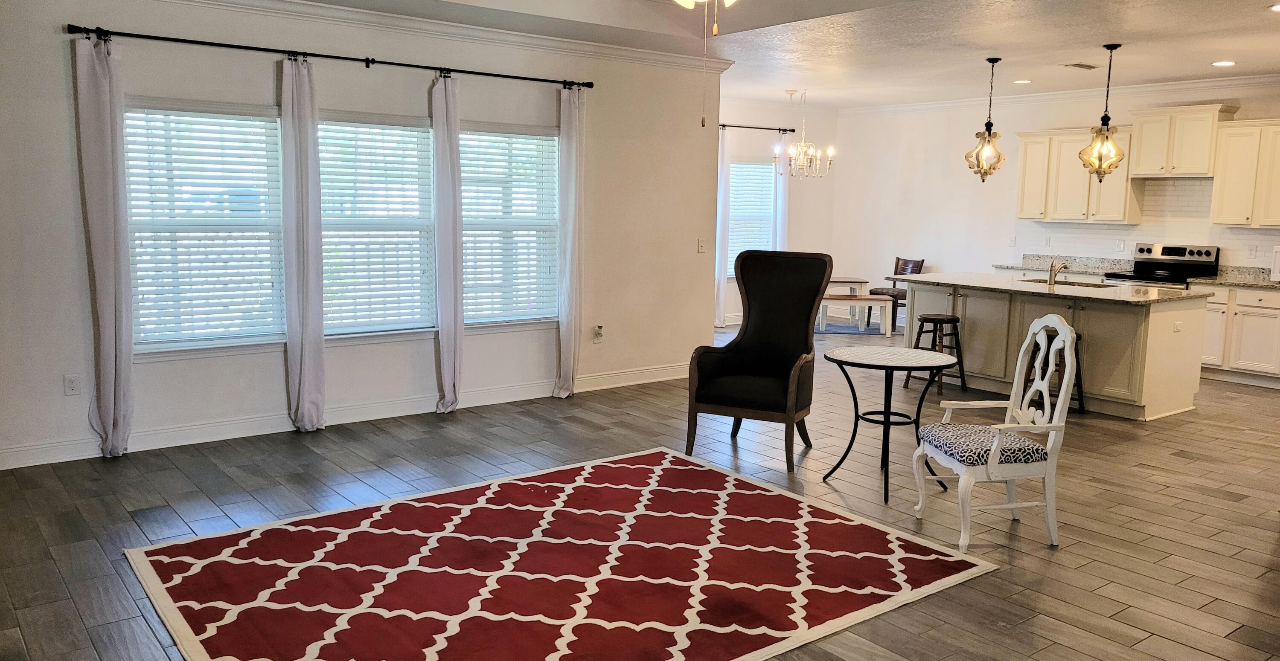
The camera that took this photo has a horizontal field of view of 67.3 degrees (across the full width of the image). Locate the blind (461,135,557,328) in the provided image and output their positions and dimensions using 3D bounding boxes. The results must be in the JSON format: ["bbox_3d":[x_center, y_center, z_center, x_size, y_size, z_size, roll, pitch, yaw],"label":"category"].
[{"bbox_3d":[-0.989,-0.774,7.301,0.870,1.425,0.060,-5,9,-38],"label":"blind"}]

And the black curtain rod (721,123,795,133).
[{"bbox_3d":[1.423,-2.499,11.898,1.430,0.055,0.070,-5,9,-38],"label":"black curtain rod"}]

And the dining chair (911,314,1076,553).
[{"bbox_3d":[1.677,0.446,4.517,0.600,1.045,0.540,0,7,-7],"label":"dining chair"}]

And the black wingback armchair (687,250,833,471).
[{"bbox_3d":[0.754,0.155,5.964,0.710,1.225,0.710,5,8,28],"label":"black wingback armchair"}]

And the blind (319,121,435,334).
[{"bbox_3d":[-1.792,-0.698,6.439,0.880,1.420,0.070,-5,10,-38],"label":"blind"}]

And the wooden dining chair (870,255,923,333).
[{"bbox_3d":[3.191,-0.456,11.961,0.500,0.890,0.450,-2,8,-24],"label":"wooden dining chair"}]

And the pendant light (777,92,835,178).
[{"bbox_3d":[1.760,-2.096,10.324,0.610,0.950,0.610,1,7,0],"label":"pendant light"}]

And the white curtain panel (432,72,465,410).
[{"bbox_3d":[-1.369,-0.584,6.882,0.200,2.375,0.100,-5,9,-38],"label":"white curtain panel"}]

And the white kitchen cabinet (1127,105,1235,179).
[{"bbox_3d":[5.255,-1.821,9.356,0.360,0.660,0.810,-5,9,-38],"label":"white kitchen cabinet"}]

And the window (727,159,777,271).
[{"bbox_3d":[1.382,-1.399,12.084,0.880,1.430,0.100,-5,10,-38],"label":"window"}]

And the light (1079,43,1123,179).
[{"bbox_3d":[3.561,-1.651,7.333,0.340,1.015,0.340,-5,9,-38],"label":"light"}]

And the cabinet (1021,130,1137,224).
[{"bbox_3d":[4.648,-1.620,10.155,0.340,0.960,1.190,-5,9,-38],"label":"cabinet"}]

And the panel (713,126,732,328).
[{"bbox_3d":[1.003,-1.211,11.739,0.210,2.420,0.100,-5,9,-38],"label":"panel"}]

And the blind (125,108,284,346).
[{"bbox_3d":[-2.622,-0.626,5.808,0.910,1.430,0.100,-5,10,-38],"label":"blind"}]

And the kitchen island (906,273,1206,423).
[{"bbox_3d":[3.283,0.078,7.941,1.360,0.914,2.150,-5,10,-38],"label":"kitchen island"}]

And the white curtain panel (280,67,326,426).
[{"bbox_3d":[-2.122,-0.499,6.068,0.240,2.325,0.130,-5,10,-38],"label":"white curtain panel"}]

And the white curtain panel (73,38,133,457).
[{"bbox_3d":[-2.989,-0.427,5.395,0.265,2.325,0.130,-5,10,-38],"label":"white curtain panel"}]

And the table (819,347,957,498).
[{"bbox_3d":[1.355,0.501,5.249,0.700,0.714,0.700,1,8,0],"label":"table"}]

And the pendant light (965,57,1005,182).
[{"bbox_3d":[2.948,-1.760,8.083,0.340,1.010,0.340,-5,9,-38],"label":"pendant light"}]

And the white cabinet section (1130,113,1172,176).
[{"bbox_3d":[5.191,-1.839,9.566,0.335,0.636,0.399,-5,10,-38],"label":"white cabinet section"}]

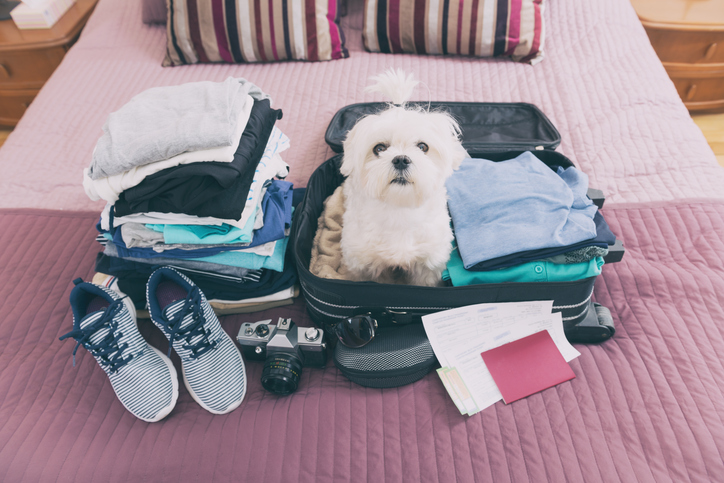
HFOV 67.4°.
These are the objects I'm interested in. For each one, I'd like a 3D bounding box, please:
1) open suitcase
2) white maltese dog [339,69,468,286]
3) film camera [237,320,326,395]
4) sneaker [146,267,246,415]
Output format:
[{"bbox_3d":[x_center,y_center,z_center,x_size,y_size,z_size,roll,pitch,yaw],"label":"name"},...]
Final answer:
[{"bbox_3d":[0.157,-0.099,1.046,0.545,0.185,0.575,1,50,1],"label":"open suitcase"},{"bbox_3d":[0.062,-0.118,0.863,0.195,0.430,0.270,3,50,2],"label":"white maltese dog"},{"bbox_3d":[-0.128,0.187,0.867,0.139,0.092,0.092,4,50,3],"label":"film camera"},{"bbox_3d":[-0.276,0.160,0.881,0.098,0.103,0.260,-24,54,-19],"label":"sneaker"}]

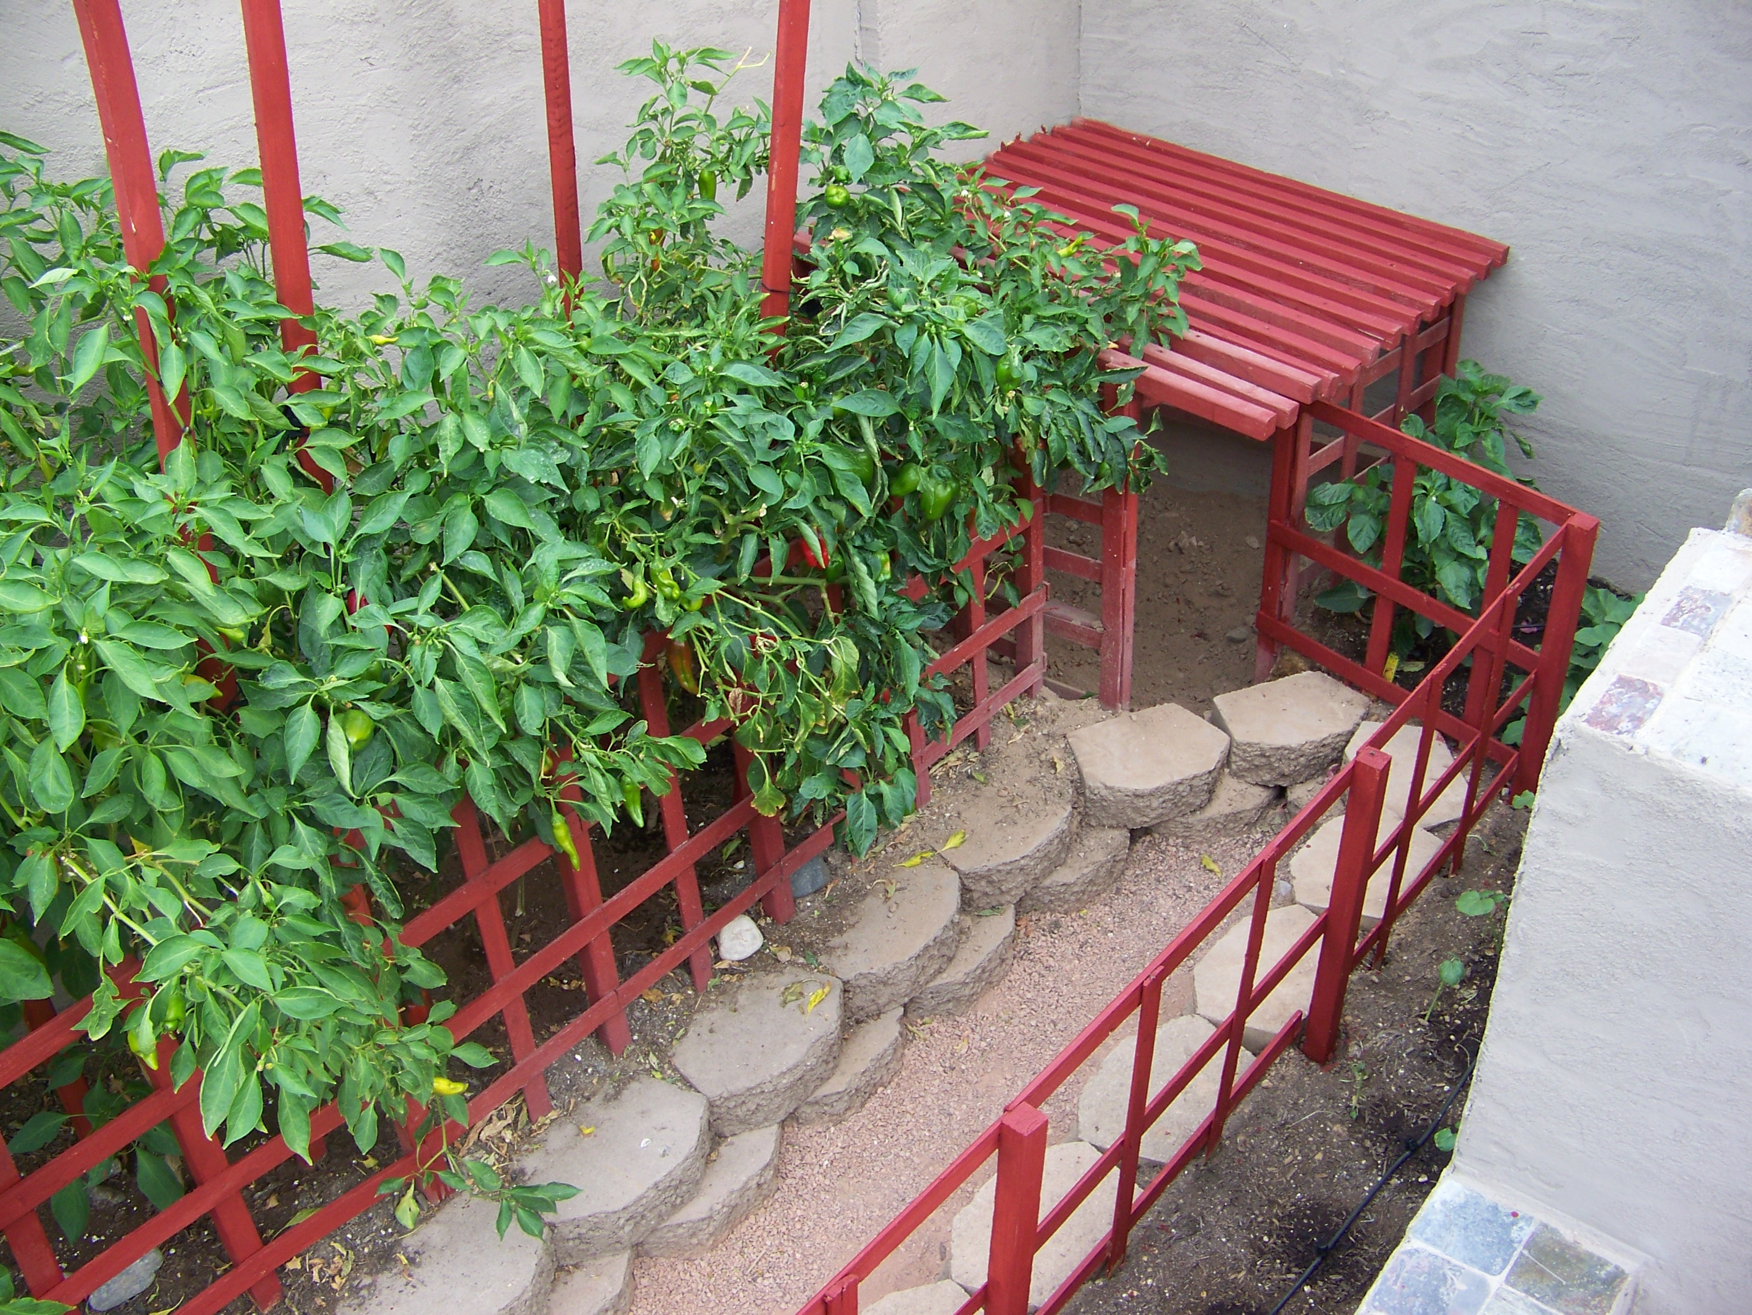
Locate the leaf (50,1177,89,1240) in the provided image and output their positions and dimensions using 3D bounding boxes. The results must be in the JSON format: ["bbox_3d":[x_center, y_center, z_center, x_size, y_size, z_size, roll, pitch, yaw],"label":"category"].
[{"bbox_3d":[-1.070,0.728,2.420,0.048,0.095,0.022,-31,13,-28],"label":"leaf"}]

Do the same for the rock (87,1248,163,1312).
[{"bbox_3d":[-1.030,0.846,2.499,0.070,0.047,0.110,25,43,36],"label":"rock"}]

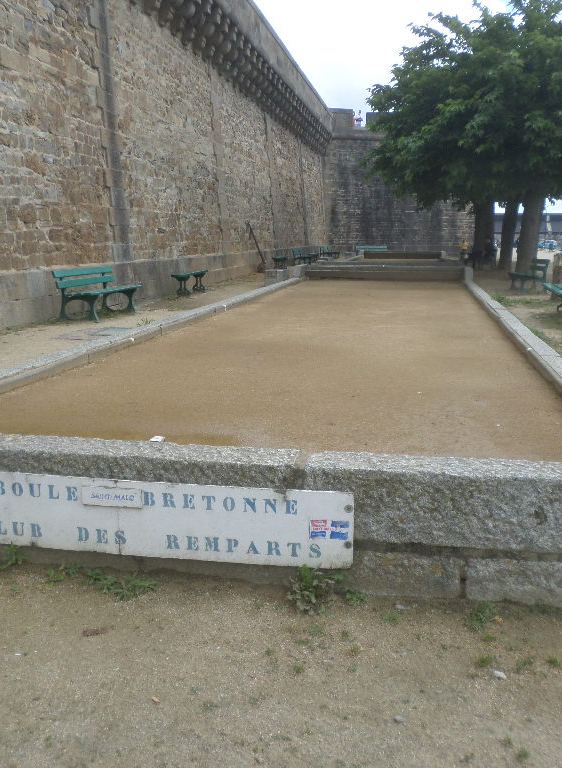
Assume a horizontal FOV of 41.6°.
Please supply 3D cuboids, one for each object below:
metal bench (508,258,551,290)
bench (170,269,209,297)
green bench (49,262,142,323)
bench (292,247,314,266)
[{"bbox_3d":[6.496,-2.841,19.326,0.660,0.790,2.100,2,11,7],"label":"metal bench"},{"bbox_3d":[-2.022,-2.256,16.681,0.420,0.455,1.700,2,11,8],"label":"bench"},{"bbox_3d":[-3.055,-1.557,12.531,0.810,0.810,2.140,2,11,11],"label":"green bench"},{"bbox_3d":[0.981,-5.692,33.426,0.810,0.830,2.140,2,11,11],"label":"bench"}]

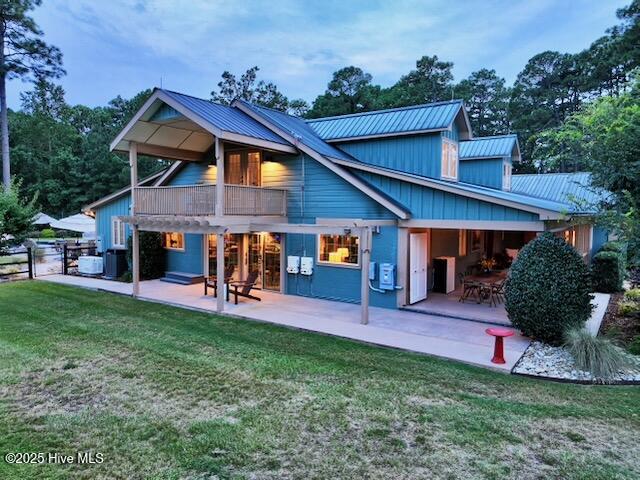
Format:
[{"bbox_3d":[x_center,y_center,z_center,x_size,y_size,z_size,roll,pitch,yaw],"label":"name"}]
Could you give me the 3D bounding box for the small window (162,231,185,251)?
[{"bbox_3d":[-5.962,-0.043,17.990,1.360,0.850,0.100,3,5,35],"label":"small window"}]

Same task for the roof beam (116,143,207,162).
[{"bbox_3d":[-5.097,-2.904,14.643,0.140,0.300,3.400,3,5,35],"label":"roof beam"}]

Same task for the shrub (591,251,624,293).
[{"bbox_3d":[10.161,1.087,15.744,1.120,1.400,1.080,3,5,35],"label":"shrub"}]

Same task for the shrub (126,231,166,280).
[{"bbox_3d":[-7.048,0.544,18.212,1.300,2.080,1.250,3,4,35],"label":"shrub"}]

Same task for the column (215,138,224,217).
[{"bbox_3d":[-2.716,-1.676,12.059,0.150,2.100,0.150,3,4,35],"label":"column"}]

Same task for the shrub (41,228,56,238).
[{"bbox_3d":[-23.842,-0.484,38.908,1.350,0.900,1.350,3,5,35],"label":"shrub"}]

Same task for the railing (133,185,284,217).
[{"bbox_3d":[-3.492,-1.171,14.415,4.050,0.980,3.120,3,4,35],"label":"railing"}]

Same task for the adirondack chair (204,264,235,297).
[{"bbox_3d":[-3.186,1.306,14.358,0.880,0.940,0.750,-3,5,-44],"label":"adirondack chair"}]

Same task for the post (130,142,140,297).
[{"bbox_3d":[-5.791,-0.635,13.974,0.150,4.826,0.150,3,5,35],"label":"post"}]

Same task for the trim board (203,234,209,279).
[{"bbox_3d":[-4.486,0.666,17.450,0.170,2.000,0.040,3,4,34],"label":"trim board"}]

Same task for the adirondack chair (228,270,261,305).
[{"bbox_3d":[-2.393,1.429,13.752,0.900,0.950,0.710,-2,5,-38],"label":"adirondack chair"}]

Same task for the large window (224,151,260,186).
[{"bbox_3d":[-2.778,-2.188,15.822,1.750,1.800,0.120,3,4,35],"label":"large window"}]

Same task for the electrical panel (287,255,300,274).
[{"bbox_3d":[-0.857,0.830,14.288,0.360,0.550,0.190,3,5,35],"label":"electrical panel"}]

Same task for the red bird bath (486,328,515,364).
[{"bbox_3d":[3.292,1.930,8.140,0.500,0.620,0.500,3,5,35],"label":"red bird bath"}]

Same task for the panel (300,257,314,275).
[{"bbox_3d":[-0.401,0.838,14.206,0.400,0.600,0.200,3,4,35],"label":"panel"}]

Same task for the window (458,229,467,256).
[{"bbox_3d":[5.443,0.074,16.904,0.100,1.100,0.900,3,4,35],"label":"window"}]

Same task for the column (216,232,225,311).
[{"bbox_3d":[-2.733,0.869,12.223,0.140,2.270,0.140,3,4,35],"label":"column"}]

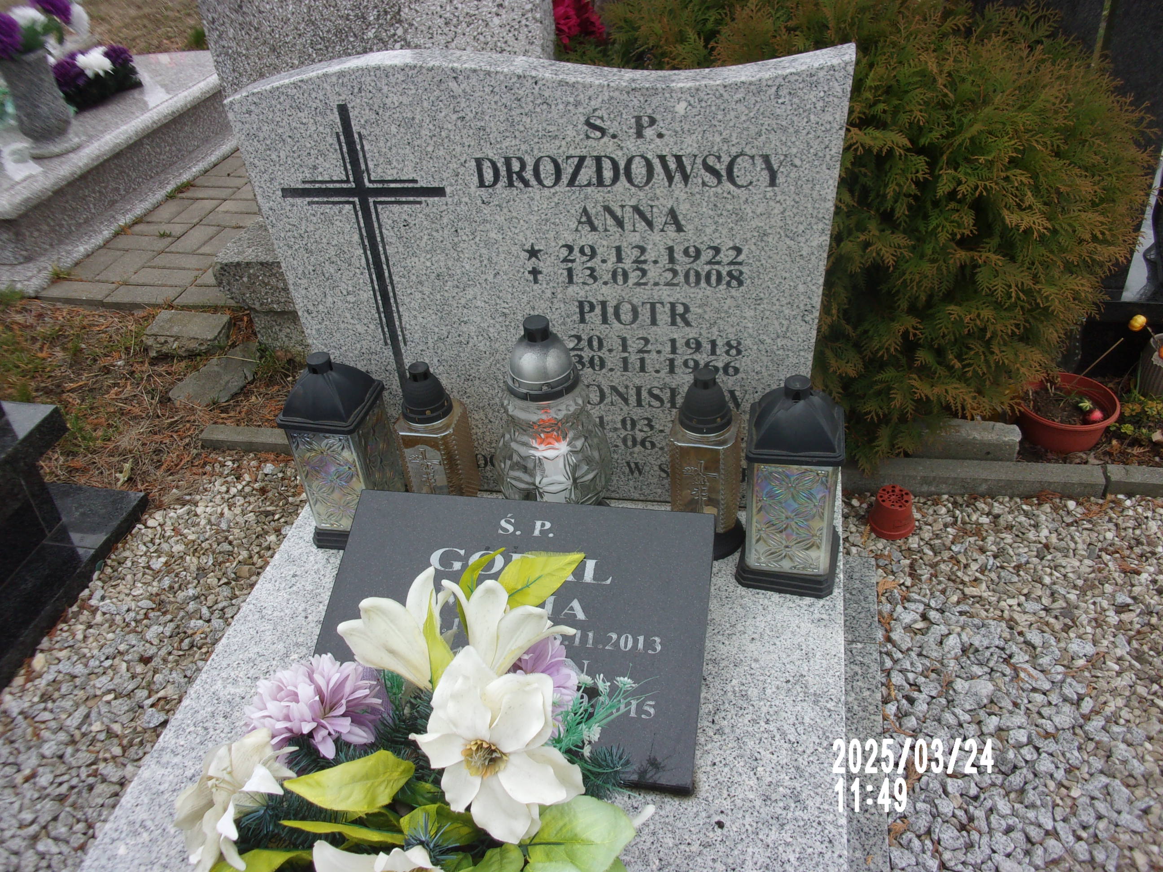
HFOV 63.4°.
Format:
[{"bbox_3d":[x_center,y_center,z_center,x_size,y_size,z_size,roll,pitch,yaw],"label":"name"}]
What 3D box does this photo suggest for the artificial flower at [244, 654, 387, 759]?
[{"bbox_3d":[-0.305,0.311,1.080,0.142,0.085,0.122,9,47,6],"label":"artificial flower"}]

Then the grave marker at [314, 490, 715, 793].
[{"bbox_3d":[-0.091,0.248,1.219,0.497,0.033,0.349,3,59,11],"label":"grave marker"}]

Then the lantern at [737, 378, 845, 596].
[{"bbox_3d":[0.285,0.055,1.272,0.135,0.313,0.135,4,40,12],"label":"lantern"}]

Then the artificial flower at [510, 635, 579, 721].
[{"bbox_3d":[-0.070,0.286,1.085,0.136,0.085,0.122,16,42,-4],"label":"artificial flower"}]

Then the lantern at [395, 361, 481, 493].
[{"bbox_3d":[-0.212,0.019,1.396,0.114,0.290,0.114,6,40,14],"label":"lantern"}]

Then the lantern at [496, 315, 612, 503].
[{"bbox_3d":[-0.042,0.002,1.359,0.180,0.390,0.180,3,37,12],"label":"lantern"}]

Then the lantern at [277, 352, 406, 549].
[{"bbox_3d":[-0.364,0.015,1.448,0.138,0.320,0.138,4,38,14],"label":"lantern"}]

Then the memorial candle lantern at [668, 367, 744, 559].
[{"bbox_3d":[0.180,0.031,1.361,0.118,0.300,0.118,5,38,14],"label":"memorial candle lantern"}]

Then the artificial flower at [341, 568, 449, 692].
[{"bbox_3d":[-0.219,0.224,1.100,0.135,0.125,0.125,-21,65,-19],"label":"artificial flower"}]

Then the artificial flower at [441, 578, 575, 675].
[{"bbox_3d":[-0.086,0.226,1.090,0.155,0.125,0.125,1,62,9],"label":"artificial flower"}]

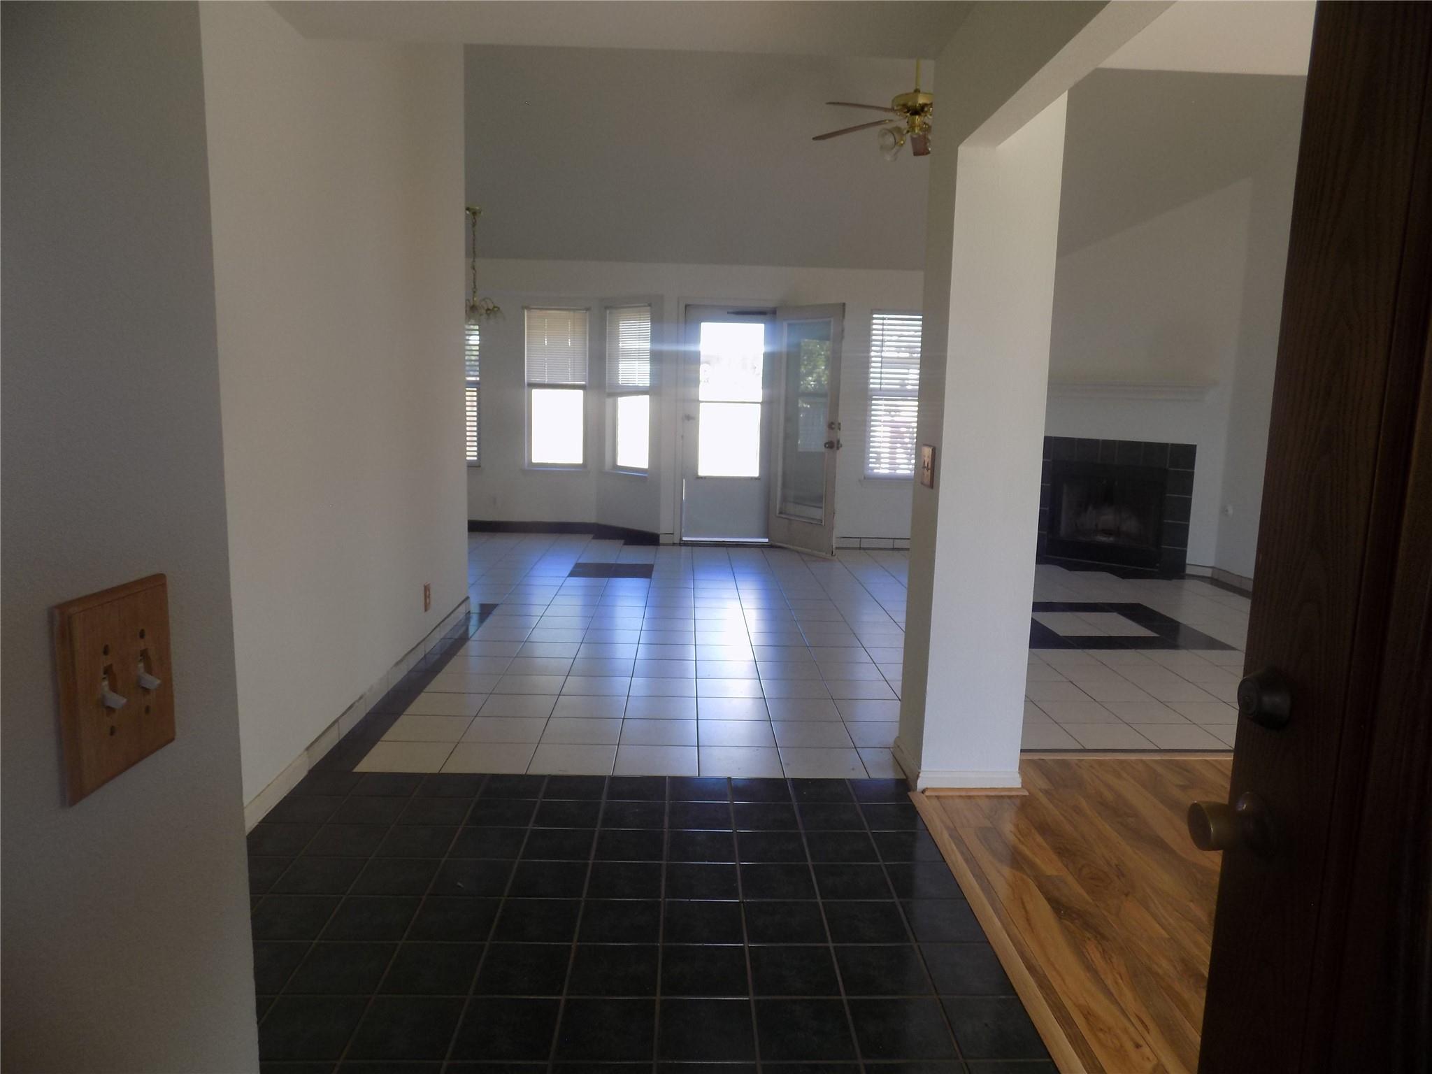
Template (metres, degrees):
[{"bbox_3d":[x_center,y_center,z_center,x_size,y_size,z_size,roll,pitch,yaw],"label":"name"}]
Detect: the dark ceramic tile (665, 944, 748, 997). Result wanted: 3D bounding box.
[{"bbox_3d":[-0.027,1.015,2.219,0.202,0.010,0.202,1,8,-2],"label":"dark ceramic tile"}]

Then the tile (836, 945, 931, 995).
[{"bbox_3d":[0.391,1.024,2.240,0.200,0.010,0.200,1,8,-2],"label":"tile"}]

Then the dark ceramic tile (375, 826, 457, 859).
[{"bbox_3d":[-0.879,0.906,2.813,0.199,0.010,0.199,1,8,-2],"label":"dark ceramic tile"}]

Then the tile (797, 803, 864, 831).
[{"bbox_3d":[0.366,0.903,3.056,0.202,0.010,0.202,1,8,-2],"label":"tile"}]

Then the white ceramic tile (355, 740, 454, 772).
[{"bbox_3d":[-1.122,0.806,3.472,0.299,0.010,0.299,1,8,-2],"label":"white ceramic tile"}]

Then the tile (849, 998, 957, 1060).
[{"bbox_3d":[0.391,1.045,2.015,0.197,0.010,0.197,1,8,-2],"label":"tile"}]

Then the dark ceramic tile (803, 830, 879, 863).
[{"bbox_3d":[0.372,0.933,2.850,0.202,0.010,0.202,1,8,-2],"label":"dark ceramic tile"}]

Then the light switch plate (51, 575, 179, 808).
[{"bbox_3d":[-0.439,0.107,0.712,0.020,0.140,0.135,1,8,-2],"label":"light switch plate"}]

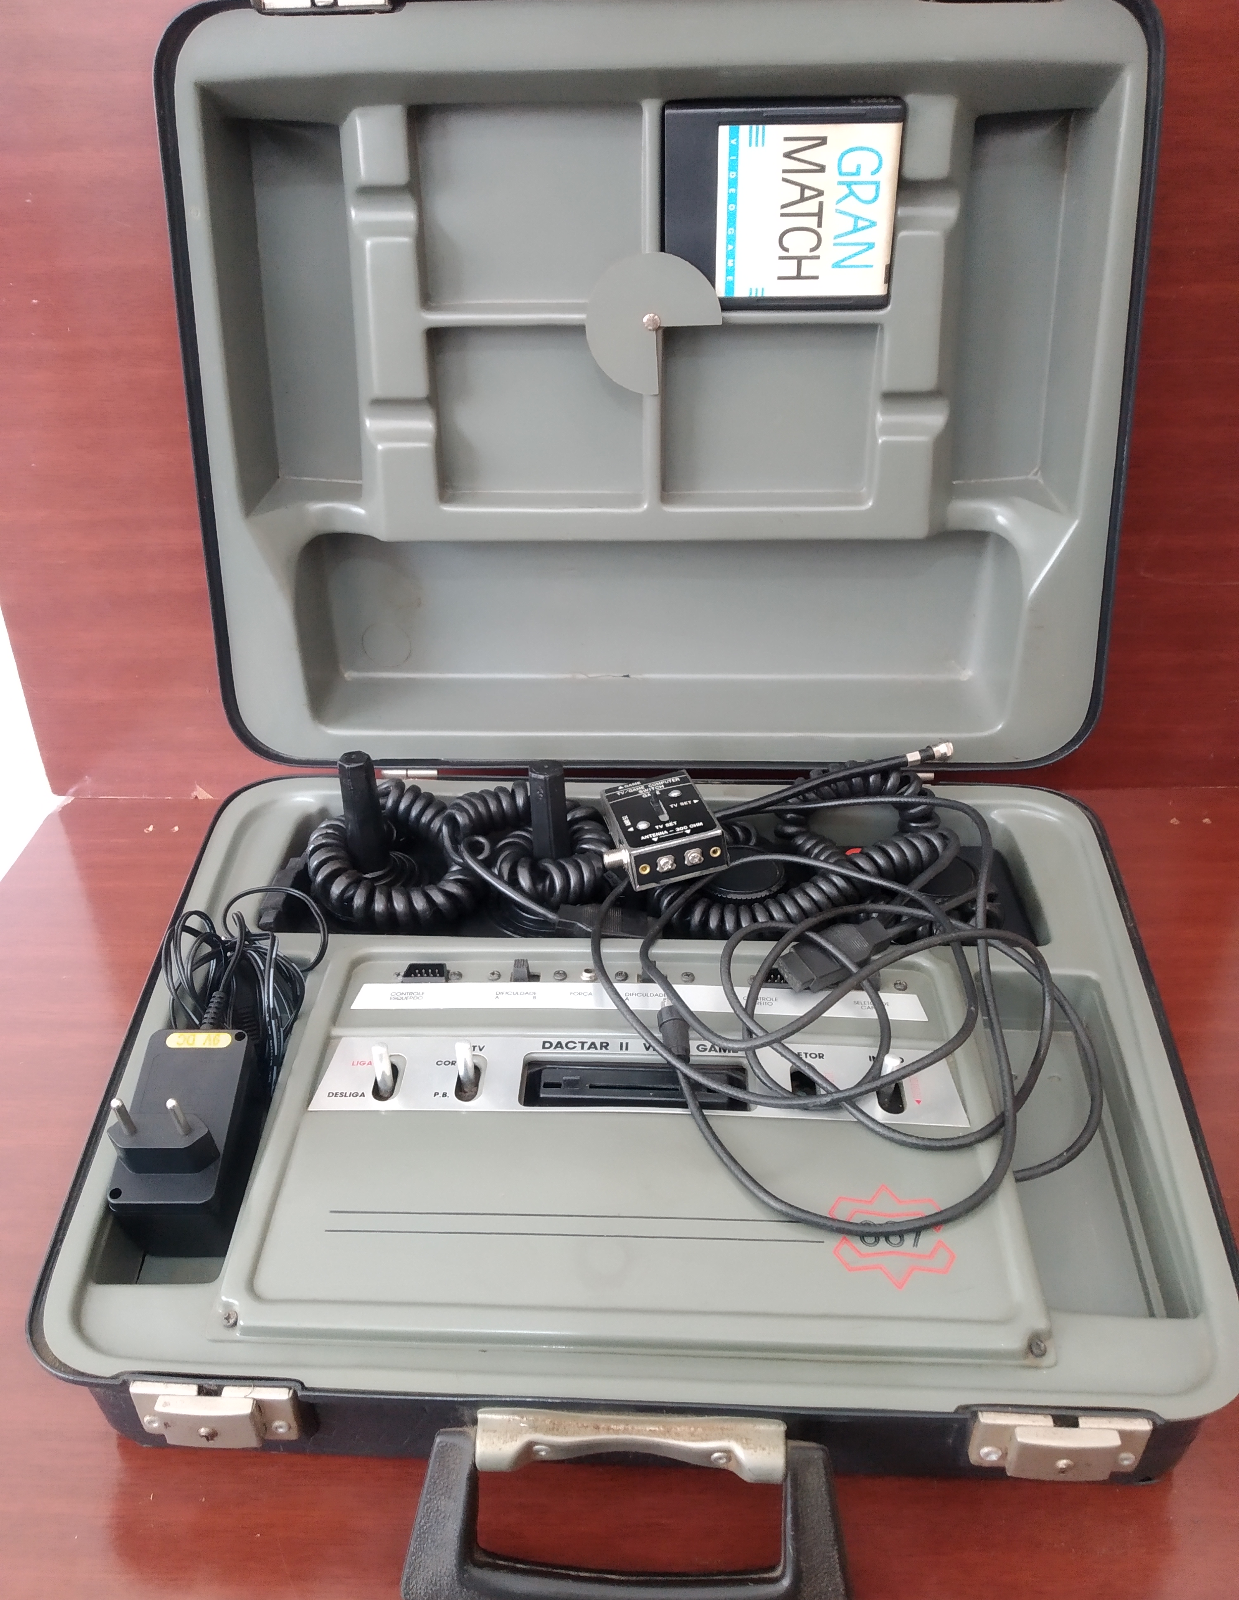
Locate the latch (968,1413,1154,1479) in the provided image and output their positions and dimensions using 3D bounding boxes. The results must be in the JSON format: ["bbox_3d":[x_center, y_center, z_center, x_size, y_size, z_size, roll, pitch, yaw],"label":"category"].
[{"bbox_3d":[0.133,0.196,0.376,0.050,0.022,0.011,1,34,3],"label":"latch"}]

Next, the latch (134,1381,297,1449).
[{"bbox_3d":[-0.126,0.193,0.388,0.050,0.022,0.011,1,34,3],"label":"latch"}]

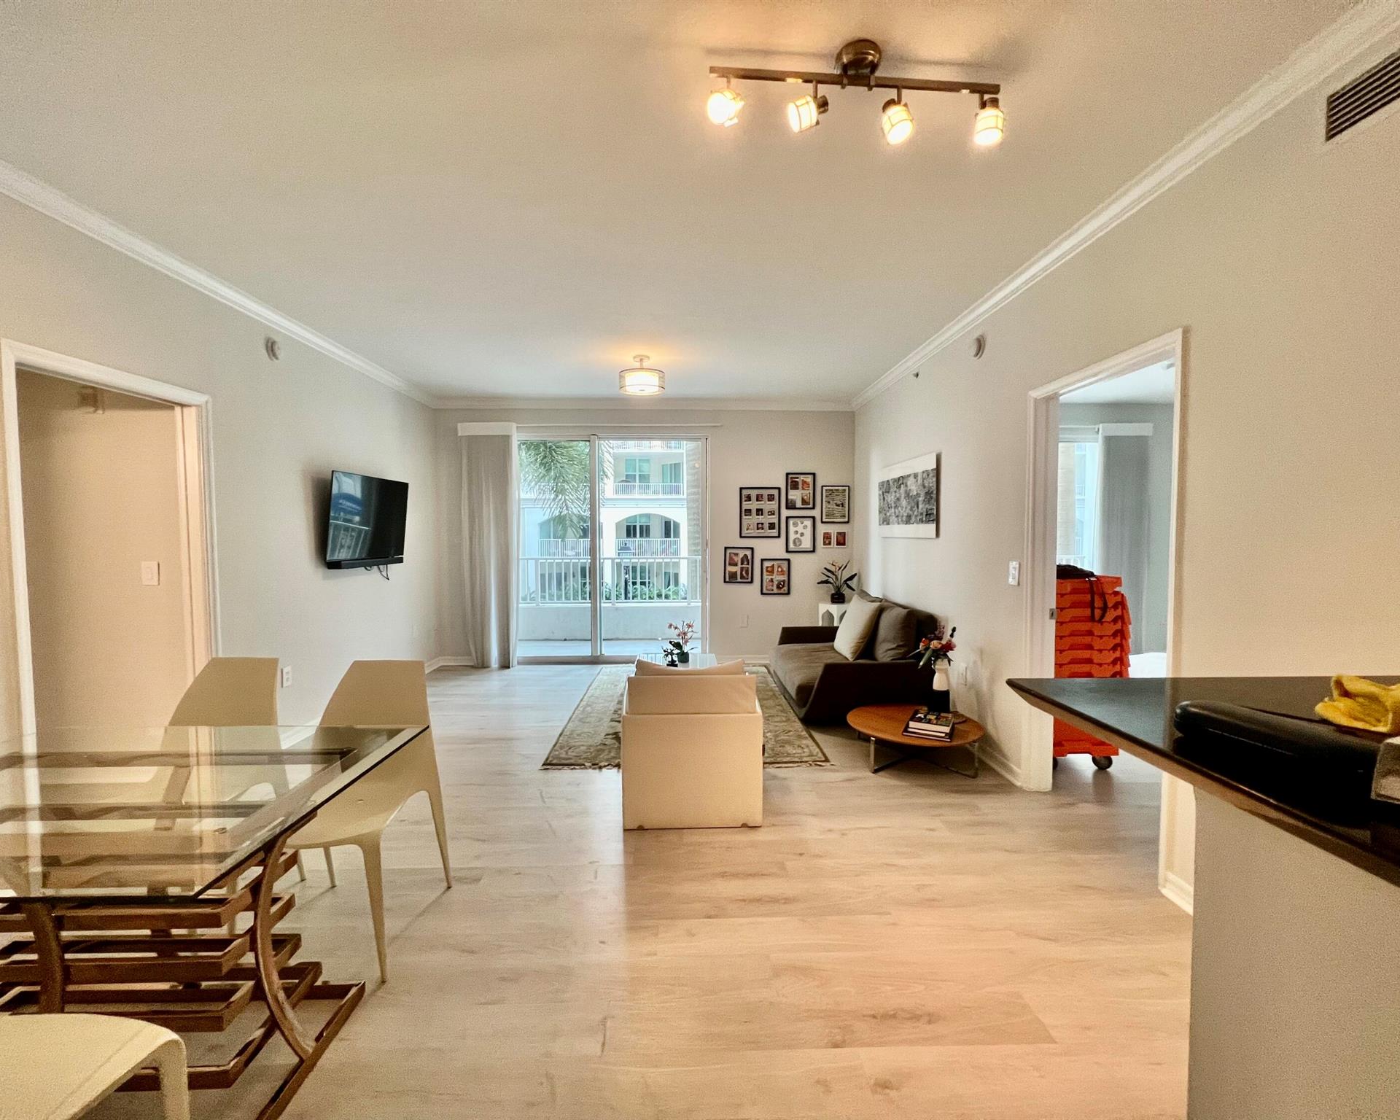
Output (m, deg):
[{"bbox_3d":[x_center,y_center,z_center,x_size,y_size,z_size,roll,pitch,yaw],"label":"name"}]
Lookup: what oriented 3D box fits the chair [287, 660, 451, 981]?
[{"bbox_3d":[-1.206,0.851,1.960,0.476,0.876,0.538,0,3,-2],"label":"chair"}]

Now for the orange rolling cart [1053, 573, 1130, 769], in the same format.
[{"bbox_3d":[2.165,0.648,3.534,0.535,1.141,0.697,0,2,-2],"label":"orange rolling cart"}]

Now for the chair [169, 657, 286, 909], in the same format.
[{"bbox_3d":[-1.794,0.851,1.989,0.465,0.883,0.535,0,2,-2],"label":"chair"}]

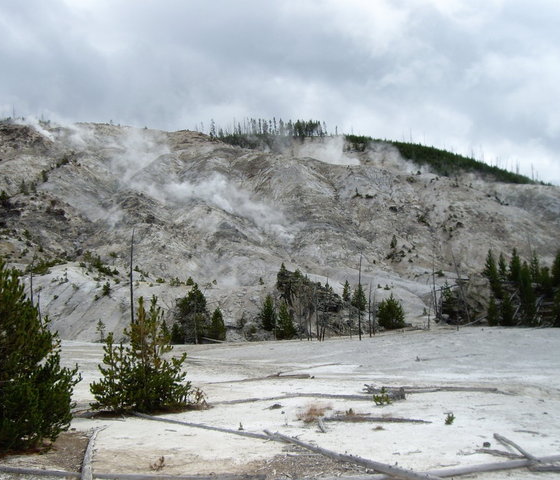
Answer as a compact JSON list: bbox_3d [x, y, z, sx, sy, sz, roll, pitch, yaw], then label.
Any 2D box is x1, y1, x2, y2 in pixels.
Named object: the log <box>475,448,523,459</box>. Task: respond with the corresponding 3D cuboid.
[{"bbox_3d":[4.520,4.405,14.566,0.980,0.110,0.130,-3,-6,32],"label":"log"}]

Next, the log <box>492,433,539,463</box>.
[{"bbox_3d":[5.365,4.739,16.050,0.120,0.120,2.118,1,-2,-7],"label":"log"}]

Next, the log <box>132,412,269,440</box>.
[{"bbox_3d":[-2.410,5.175,19.700,5.663,0.130,0.130,-4,-7,42],"label":"log"}]

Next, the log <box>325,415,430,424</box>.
[{"bbox_3d":[2.540,4.708,18.389,2.750,0.160,0.200,-1,-5,6],"label":"log"}]

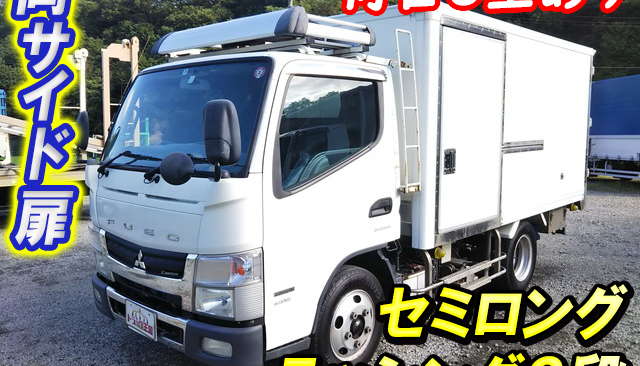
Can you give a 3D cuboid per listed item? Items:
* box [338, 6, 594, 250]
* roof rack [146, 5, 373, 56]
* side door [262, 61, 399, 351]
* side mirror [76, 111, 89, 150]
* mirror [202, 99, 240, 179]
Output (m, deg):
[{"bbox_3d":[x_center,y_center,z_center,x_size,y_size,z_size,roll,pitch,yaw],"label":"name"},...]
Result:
[{"bbox_3d":[1.143,-0.555,5.436,1.840,1.648,3.255,6,8,43],"label":"box"},{"bbox_3d":[-0.419,-0.919,3.706,1.340,0.250,0.870,6,8,43],"label":"roof rack"},{"bbox_3d":[0.063,0.081,3.199,0.160,1.480,1.160,6,8,43],"label":"side door"},{"bbox_3d":[-1.667,-0.365,3.893,0.090,0.300,0.160,-5,8,-37],"label":"side mirror"},{"bbox_3d":[-0.422,-0.181,2.393,0.168,0.355,0.095,2,7,20],"label":"mirror"}]

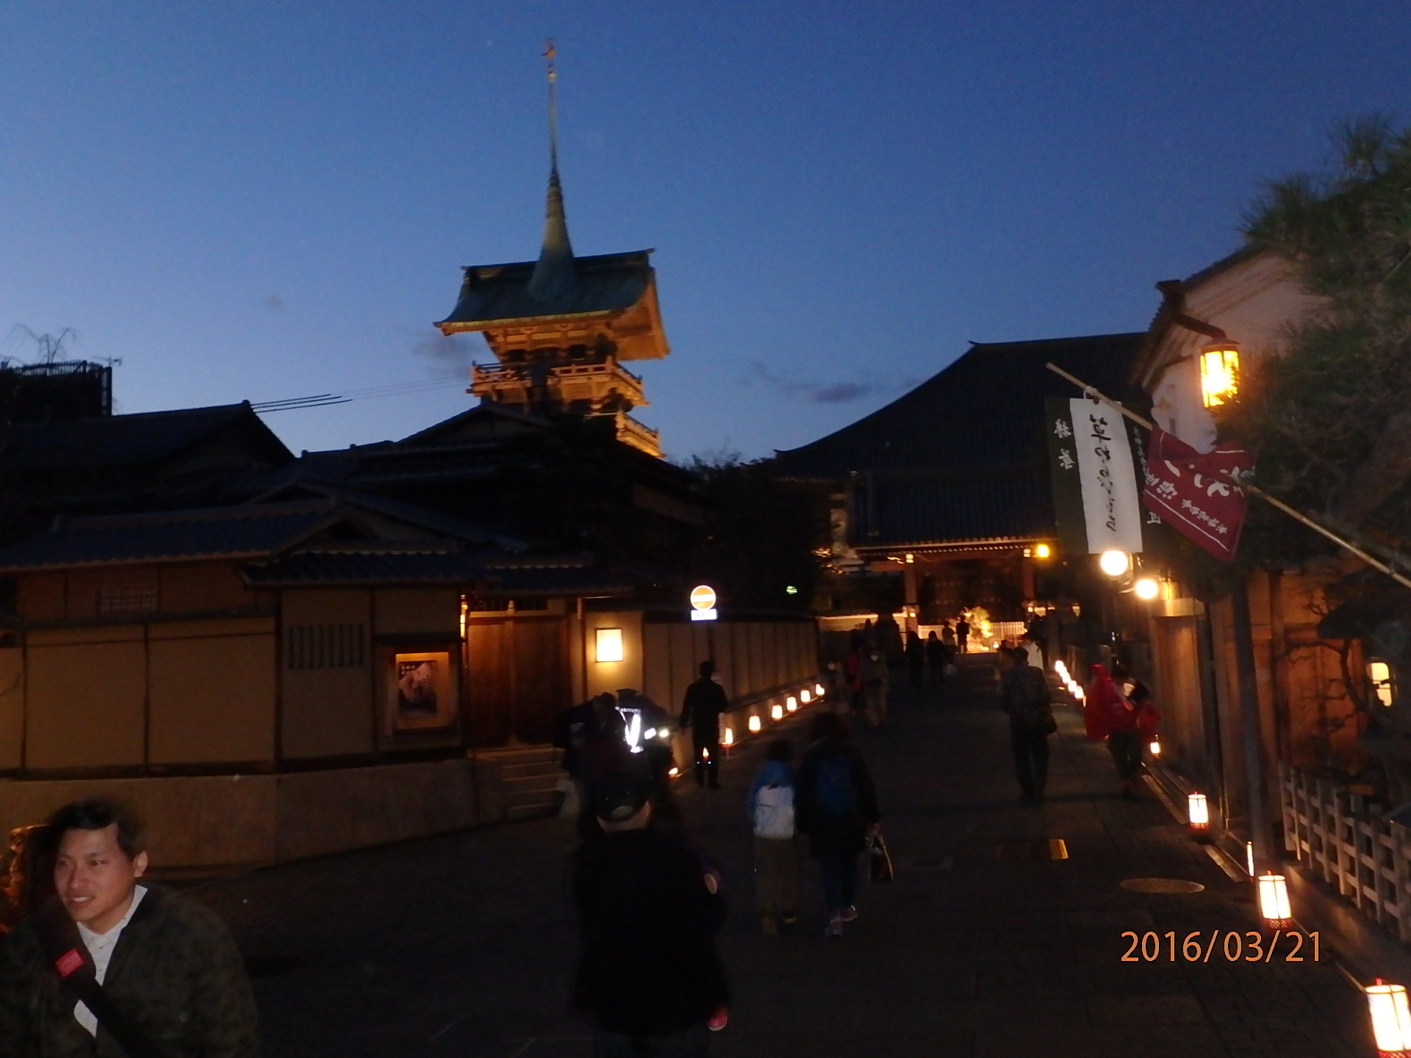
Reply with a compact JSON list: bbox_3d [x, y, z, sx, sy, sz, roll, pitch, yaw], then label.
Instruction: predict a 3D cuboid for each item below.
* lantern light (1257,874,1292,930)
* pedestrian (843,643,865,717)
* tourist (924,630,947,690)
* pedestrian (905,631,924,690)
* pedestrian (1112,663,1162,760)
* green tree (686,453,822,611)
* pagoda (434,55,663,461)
[{"bbox_3d":[3.735,2.457,9.100,0.220,0.400,0.220,-4,-6,14],"label":"lantern light"},{"bbox_3d":[3.115,3.161,28.900,0.480,1.610,0.360,-4,-6,11],"label":"pedestrian"},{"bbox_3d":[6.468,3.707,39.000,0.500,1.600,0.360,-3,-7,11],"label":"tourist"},{"bbox_3d":[5.833,3.679,38.700,0.500,1.660,0.360,-3,-6,8],"label":"pedestrian"},{"bbox_3d":[4.926,2.354,16.012,0.560,1.520,0.420,-3,-7,11],"label":"pedestrian"},{"bbox_3d":[1.611,1.136,41.603,4.100,6.900,4.100,-3,-7,11],"label":"green tree"},{"bbox_3d":[-7.940,-9.146,74.179,11.000,35.500,10.500,-3,-7,10],"label":"pagoda"}]

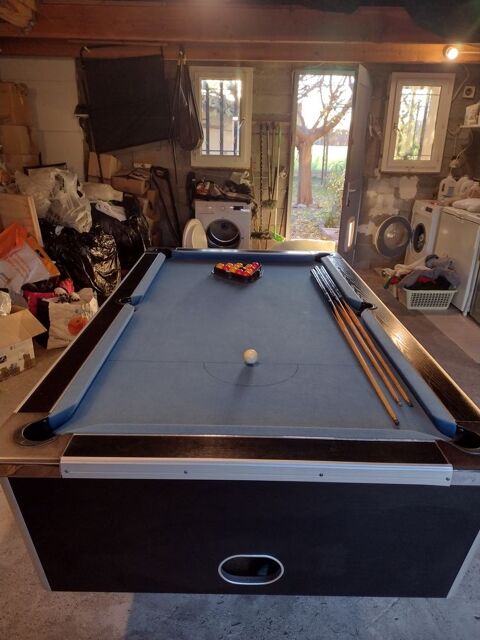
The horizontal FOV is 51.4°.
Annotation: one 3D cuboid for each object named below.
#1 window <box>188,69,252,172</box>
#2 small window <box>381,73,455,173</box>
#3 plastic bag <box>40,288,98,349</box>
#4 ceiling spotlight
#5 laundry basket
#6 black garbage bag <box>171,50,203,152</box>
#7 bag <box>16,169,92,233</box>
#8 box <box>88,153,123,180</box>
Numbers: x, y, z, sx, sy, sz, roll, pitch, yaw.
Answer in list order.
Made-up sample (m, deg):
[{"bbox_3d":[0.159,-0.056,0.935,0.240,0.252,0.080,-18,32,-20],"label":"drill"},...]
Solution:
[{"bbox_3d":[-0.209,-2.267,5.634,0.690,1.040,0.100,1,20,-1],"label":"window"},{"bbox_3d":[2.050,-2.213,5.671,0.700,1.040,0.100,1,20,-1],"label":"small window"},{"bbox_3d":[-1.286,-0.035,3.769,0.400,0.410,0.200,-10,23,-30],"label":"plastic bag"},{"bbox_3d":[2.201,-2.733,5.115,0.140,0.140,0.130,1,20,-1],"label":"ceiling spotlight"},{"bbox_3d":[1.798,-0.271,4.899,0.520,0.250,0.380,1,20,-1],"label":"laundry basket"},{"bbox_3d":[-0.578,-2.346,5.370,0.360,1.000,0.200,1,20,-1],"label":"black garbage bag"},{"bbox_3d":[-1.632,-1.054,4.390,0.620,0.520,0.420,-5,21,-19],"label":"bag"},{"bbox_3d":[-1.429,-1.633,5.299,0.300,0.270,0.300,1,20,-1],"label":"box"}]

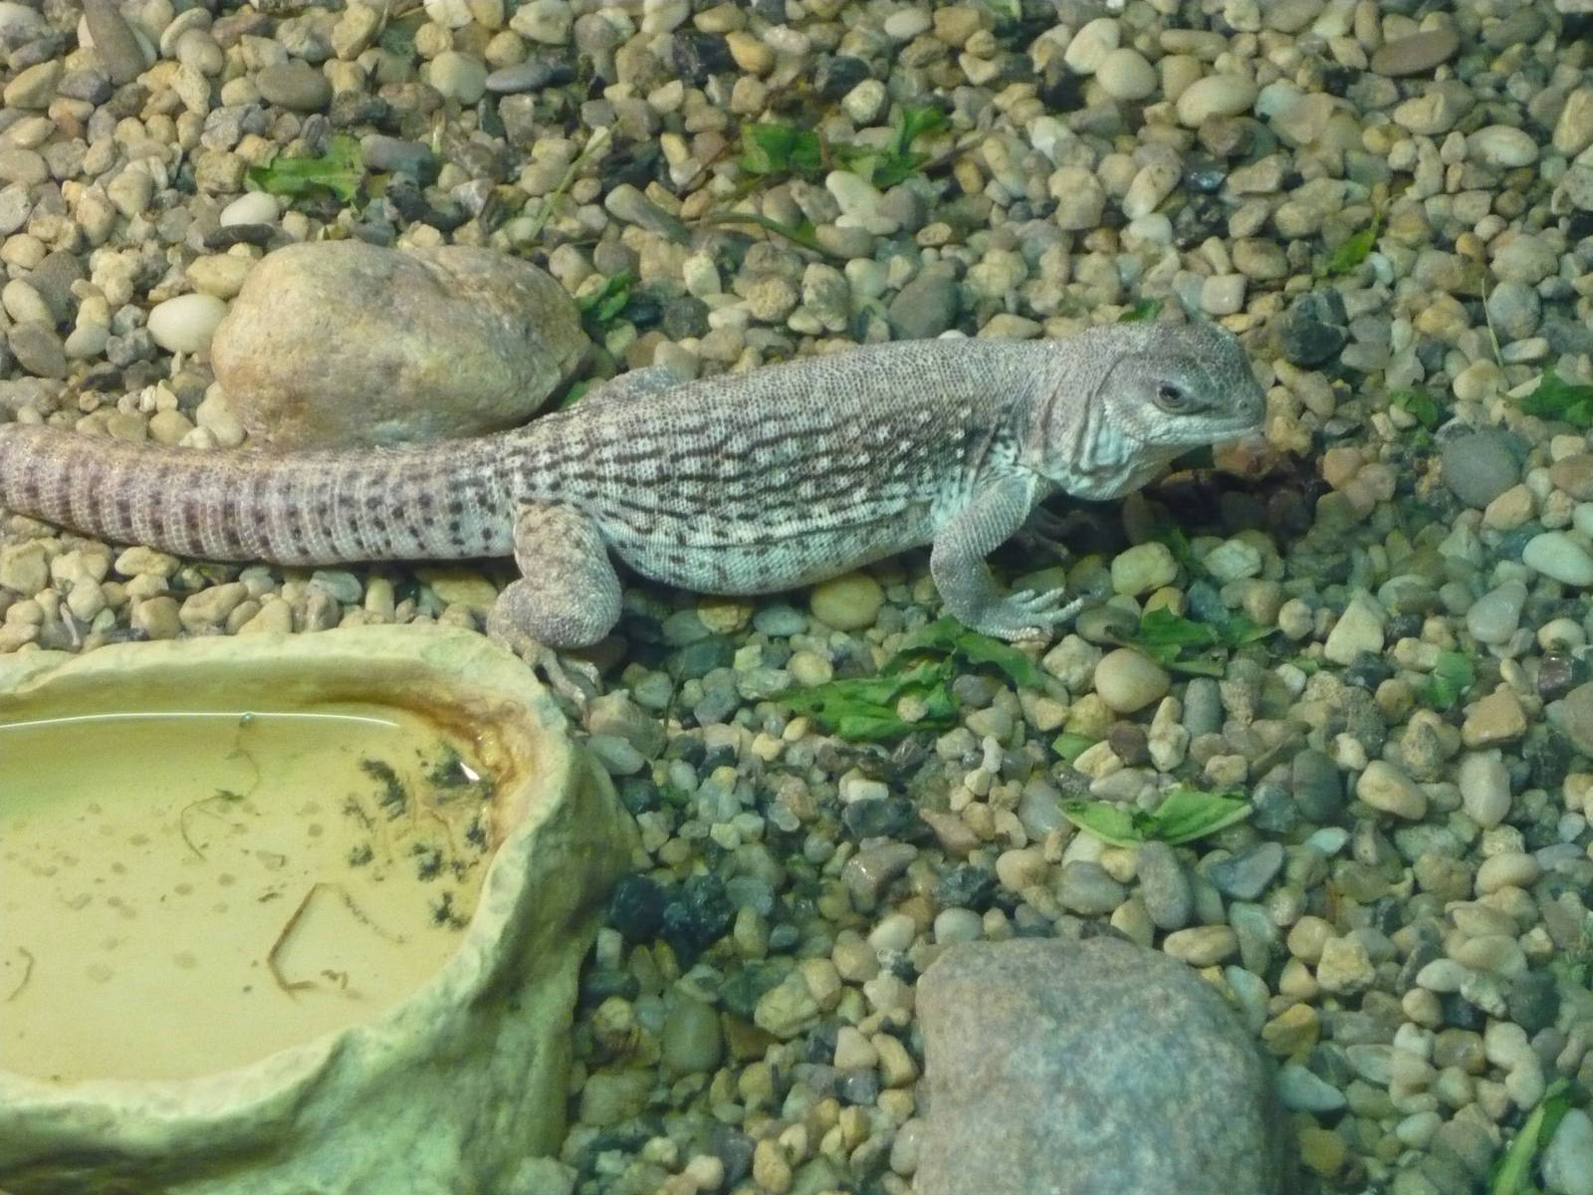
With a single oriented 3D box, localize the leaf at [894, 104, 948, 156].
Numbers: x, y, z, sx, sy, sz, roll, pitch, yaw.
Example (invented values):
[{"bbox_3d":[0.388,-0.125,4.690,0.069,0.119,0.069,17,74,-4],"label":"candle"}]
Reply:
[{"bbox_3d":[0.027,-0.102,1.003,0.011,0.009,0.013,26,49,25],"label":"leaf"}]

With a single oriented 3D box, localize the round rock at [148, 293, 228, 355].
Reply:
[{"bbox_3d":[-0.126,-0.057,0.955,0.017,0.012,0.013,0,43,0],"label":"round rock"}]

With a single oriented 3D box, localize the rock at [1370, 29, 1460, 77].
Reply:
[{"bbox_3d":[0.140,-0.123,1.039,0.021,0.009,0.009,-19,49,-17],"label":"rock"}]

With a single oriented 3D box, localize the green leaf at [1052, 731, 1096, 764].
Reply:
[{"bbox_3d":[0.054,0.029,0.894,0.011,0.004,0.009,0,46,0],"label":"green leaf"}]

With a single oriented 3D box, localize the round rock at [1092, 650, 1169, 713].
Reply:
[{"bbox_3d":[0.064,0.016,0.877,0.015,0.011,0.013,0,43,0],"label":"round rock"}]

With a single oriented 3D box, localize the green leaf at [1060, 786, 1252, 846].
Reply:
[{"bbox_3d":[0.068,0.042,0.876,0.036,0.010,0.013,-2,46,-2],"label":"green leaf"}]

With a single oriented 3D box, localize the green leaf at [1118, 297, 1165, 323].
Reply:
[{"bbox_3d":[0.073,-0.060,0.978,0.012,0.006,0.012,0,46,0],"label":"green leaf"}]

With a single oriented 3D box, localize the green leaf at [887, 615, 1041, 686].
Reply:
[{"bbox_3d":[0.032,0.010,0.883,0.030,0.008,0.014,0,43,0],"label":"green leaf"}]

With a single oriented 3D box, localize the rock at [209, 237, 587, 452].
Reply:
[{"bbox_3d":[-0.082,-0.051,0.950,0.078,0.042,0.050,0,46,0],"label":"rock"}]

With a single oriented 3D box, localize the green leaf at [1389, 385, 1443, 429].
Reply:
[{"bbox_3d":[0.129,-0.039,0.958,0.013,0.006,0.009,23,50,20],"label":"green leaf"}]

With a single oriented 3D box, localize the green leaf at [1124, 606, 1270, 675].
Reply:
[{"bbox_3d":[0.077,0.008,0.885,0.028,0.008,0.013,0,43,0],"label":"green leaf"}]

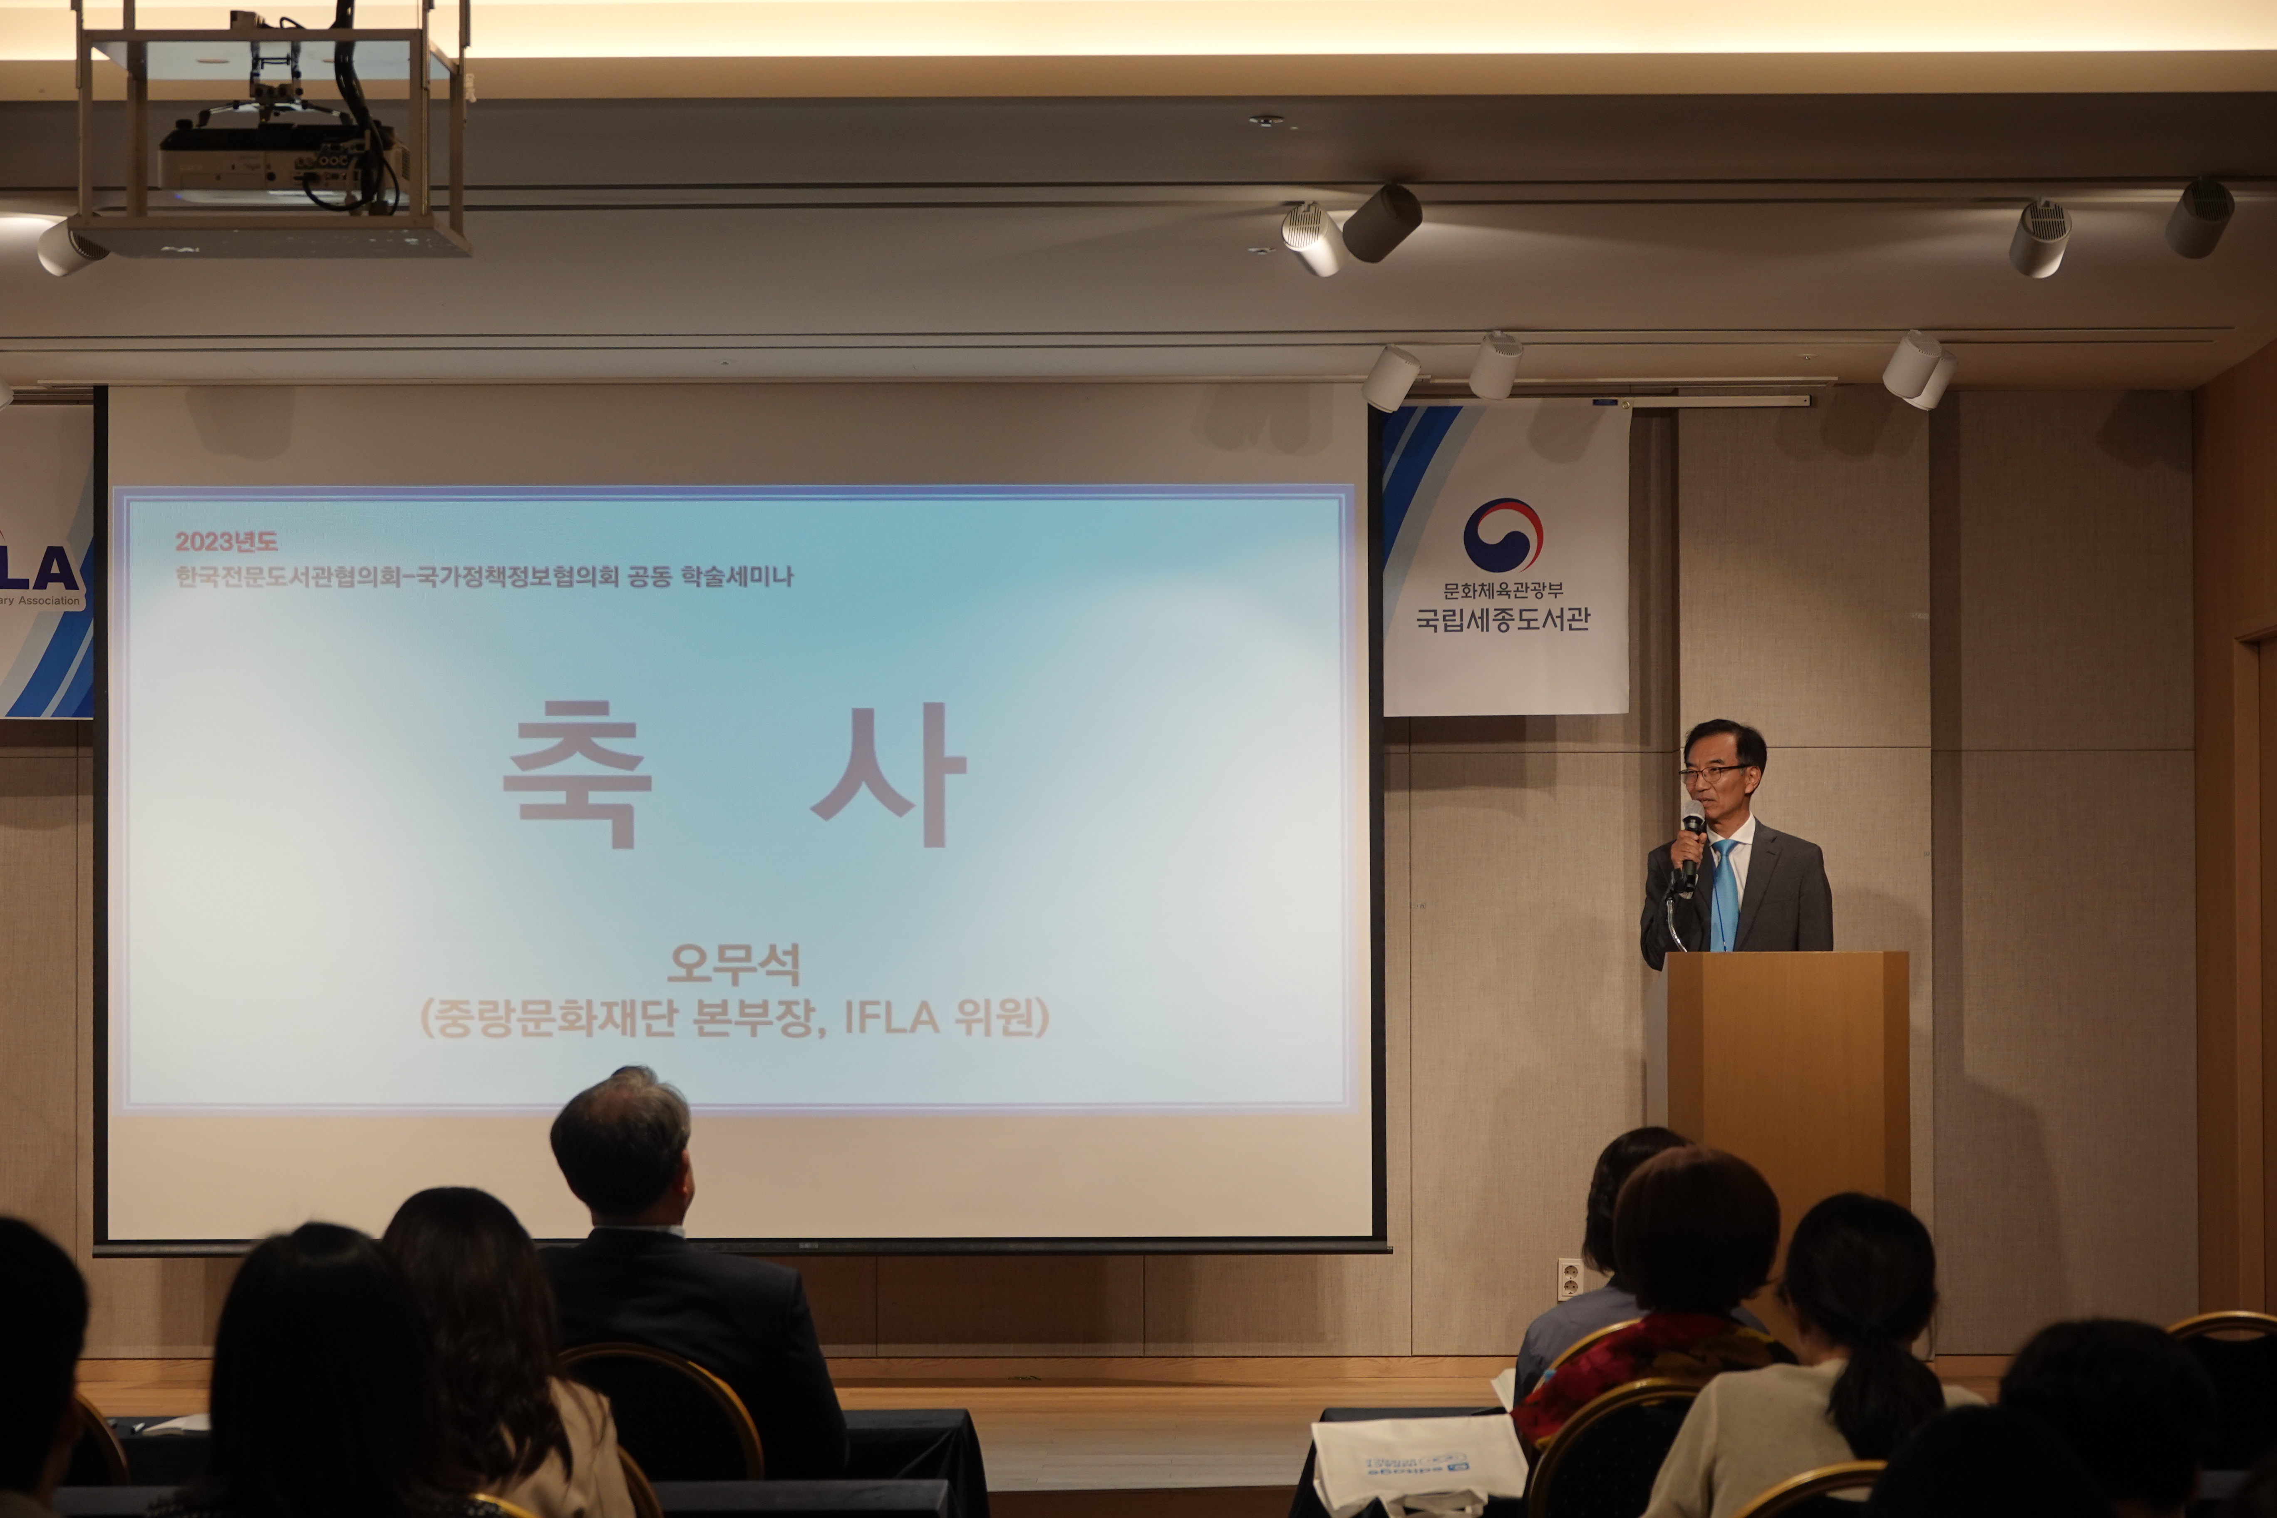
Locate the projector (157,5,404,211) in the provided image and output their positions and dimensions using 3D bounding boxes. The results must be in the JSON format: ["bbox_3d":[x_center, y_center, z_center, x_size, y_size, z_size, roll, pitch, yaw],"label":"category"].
[{"bbox_3d":[-1.424,-1.080,9.250,0.400,0.320,0.330,0,-2,3],"label":"projector"}]

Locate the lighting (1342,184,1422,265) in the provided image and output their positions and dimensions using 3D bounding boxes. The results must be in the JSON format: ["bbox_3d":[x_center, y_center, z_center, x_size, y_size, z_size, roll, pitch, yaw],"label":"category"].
[{"bbox_3d":[0.503,-1.099,11.437,0.110,0.110,0.140,2,-35,-44],"label":"lighting"}]

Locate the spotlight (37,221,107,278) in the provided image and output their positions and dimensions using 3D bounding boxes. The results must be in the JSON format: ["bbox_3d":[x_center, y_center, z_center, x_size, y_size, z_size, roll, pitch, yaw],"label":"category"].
[{"bbox_3d":[-2.119,-1.020,11.079,0.122,0.100,0.100,-20,-14,41],"label":"spotlight"}]

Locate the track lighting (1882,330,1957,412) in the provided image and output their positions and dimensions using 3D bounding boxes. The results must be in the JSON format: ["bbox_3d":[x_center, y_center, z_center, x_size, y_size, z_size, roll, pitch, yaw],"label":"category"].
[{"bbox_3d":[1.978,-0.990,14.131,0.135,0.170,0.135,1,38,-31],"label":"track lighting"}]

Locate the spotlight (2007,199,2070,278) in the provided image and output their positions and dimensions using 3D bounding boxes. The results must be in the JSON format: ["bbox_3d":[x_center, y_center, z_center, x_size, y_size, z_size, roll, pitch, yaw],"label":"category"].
[{"bbox_3d":[1.792,-1.028,11.040,0.100,0.100,0.122,0,-32,-5],"label":"spotlight"}]

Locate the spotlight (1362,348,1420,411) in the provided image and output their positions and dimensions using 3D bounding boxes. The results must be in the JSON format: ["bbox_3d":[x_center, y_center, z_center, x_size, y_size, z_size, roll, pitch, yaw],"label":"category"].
[{"bbox_3d":[0.656,-0.983,14.401,0.110,0.140,0.110,2,31,-49],"label":"spotlight"}]

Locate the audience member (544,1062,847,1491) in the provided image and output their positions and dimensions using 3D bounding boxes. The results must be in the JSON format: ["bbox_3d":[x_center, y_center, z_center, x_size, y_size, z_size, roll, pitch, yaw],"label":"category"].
[{"bbox_3d":[-0.743,1.133,8.702,0.560,1.316,0.780,0,-2,9],"label":"audience member"}]

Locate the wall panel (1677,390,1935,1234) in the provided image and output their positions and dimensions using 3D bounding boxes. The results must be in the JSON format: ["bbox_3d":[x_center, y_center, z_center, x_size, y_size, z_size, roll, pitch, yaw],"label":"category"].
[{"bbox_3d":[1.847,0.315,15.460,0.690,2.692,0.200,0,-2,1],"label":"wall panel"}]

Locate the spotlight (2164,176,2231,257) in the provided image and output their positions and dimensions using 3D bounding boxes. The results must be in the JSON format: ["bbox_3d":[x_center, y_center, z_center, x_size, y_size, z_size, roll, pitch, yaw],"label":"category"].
[{"bbox_3d":[2.183,-1.109,11.441,0.110,0.110,0.140,0,-30,-7],"label":"spotlight"}]

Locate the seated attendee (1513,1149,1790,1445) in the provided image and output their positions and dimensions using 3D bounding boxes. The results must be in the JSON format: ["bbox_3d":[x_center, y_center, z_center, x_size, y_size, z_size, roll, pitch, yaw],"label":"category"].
[{"bbox_3d":[0.778,1.164,8.084,0.480,1.212,0.740,0,-2,1],"label":"seated attendee"}]

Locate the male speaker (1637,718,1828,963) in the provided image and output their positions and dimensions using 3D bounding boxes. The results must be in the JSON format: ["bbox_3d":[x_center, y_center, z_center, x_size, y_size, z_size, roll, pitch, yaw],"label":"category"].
[{"bbox_3d":[1.456,0.781,13.518,0.490,1.754,0.340,-1,-2,18],"label":"male speaker"}]

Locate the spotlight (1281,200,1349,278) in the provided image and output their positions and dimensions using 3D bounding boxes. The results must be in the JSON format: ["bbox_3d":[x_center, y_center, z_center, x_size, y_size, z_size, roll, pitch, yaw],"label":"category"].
[{"bbox_3d":[0.347,-1.027,11.049,0.100,0.100,0.122,-1,-27,26],"label":"spotlight"}]

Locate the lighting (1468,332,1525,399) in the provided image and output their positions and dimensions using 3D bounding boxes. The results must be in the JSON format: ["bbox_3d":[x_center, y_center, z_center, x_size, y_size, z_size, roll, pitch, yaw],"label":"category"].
[{"bbox_3d":[0.908,-0.992,14.106,0.110,0.140,0.110,1,36,-22],"label":"lighting"}]

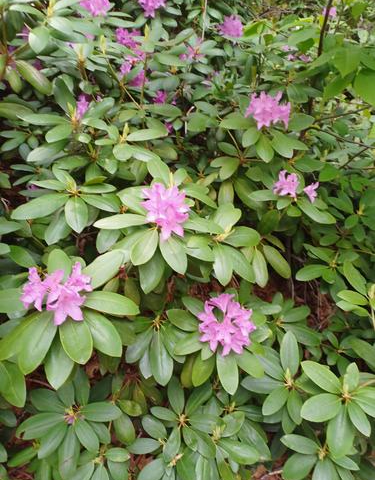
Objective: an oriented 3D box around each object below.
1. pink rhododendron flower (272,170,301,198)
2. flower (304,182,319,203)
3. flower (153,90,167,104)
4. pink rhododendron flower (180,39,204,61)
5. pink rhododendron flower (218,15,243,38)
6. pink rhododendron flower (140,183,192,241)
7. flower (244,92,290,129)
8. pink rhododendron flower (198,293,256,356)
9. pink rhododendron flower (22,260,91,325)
[{"bbox_3d":[0.321,-0.180,1.170,0.091,0.086,0.082,10,37,14],"label":"pink rhododendron flower"},{"bbox_3d":[0.402,-0.154,1.170,0.045,0.054,0.045,29,45,34],"label":"flower"},{"bbox_3d":[-0.128,-0.651,1.650,0.064,0.064,0.058,-3,36,-3],"label":"flower"},{"bbox_3d":[0.026,-0.976,1.850,0.123,0.104,0.111,0,36,1],"label":"pink rhododendron flower"},{"bbox_3d":[0.238,-1.183,2.000,0.133,0.126,0.120,3,36,5],"label":"pink rhododendron flower"},{"bbox_3d":[-0.057,-0.073,0.930,0.129,0.135,0.116,-2,36,-3],"label":"pink rhododendron flower"},{"bbox_3d":[0.277,-0.448,1.250,0.159,0.135,0.127,7,37,10],"label":"flower"},{"bbox_3d":[0.091,0.192,0.820,0.132,0.132,0.118,6,36,8],"label":"pink rhododendron flower"},{"bbox_3d":[-0.261,0.109,0.720,0.144,0.122,0.115,-16,39,-21],"label":"pink rhododendron flower"}]

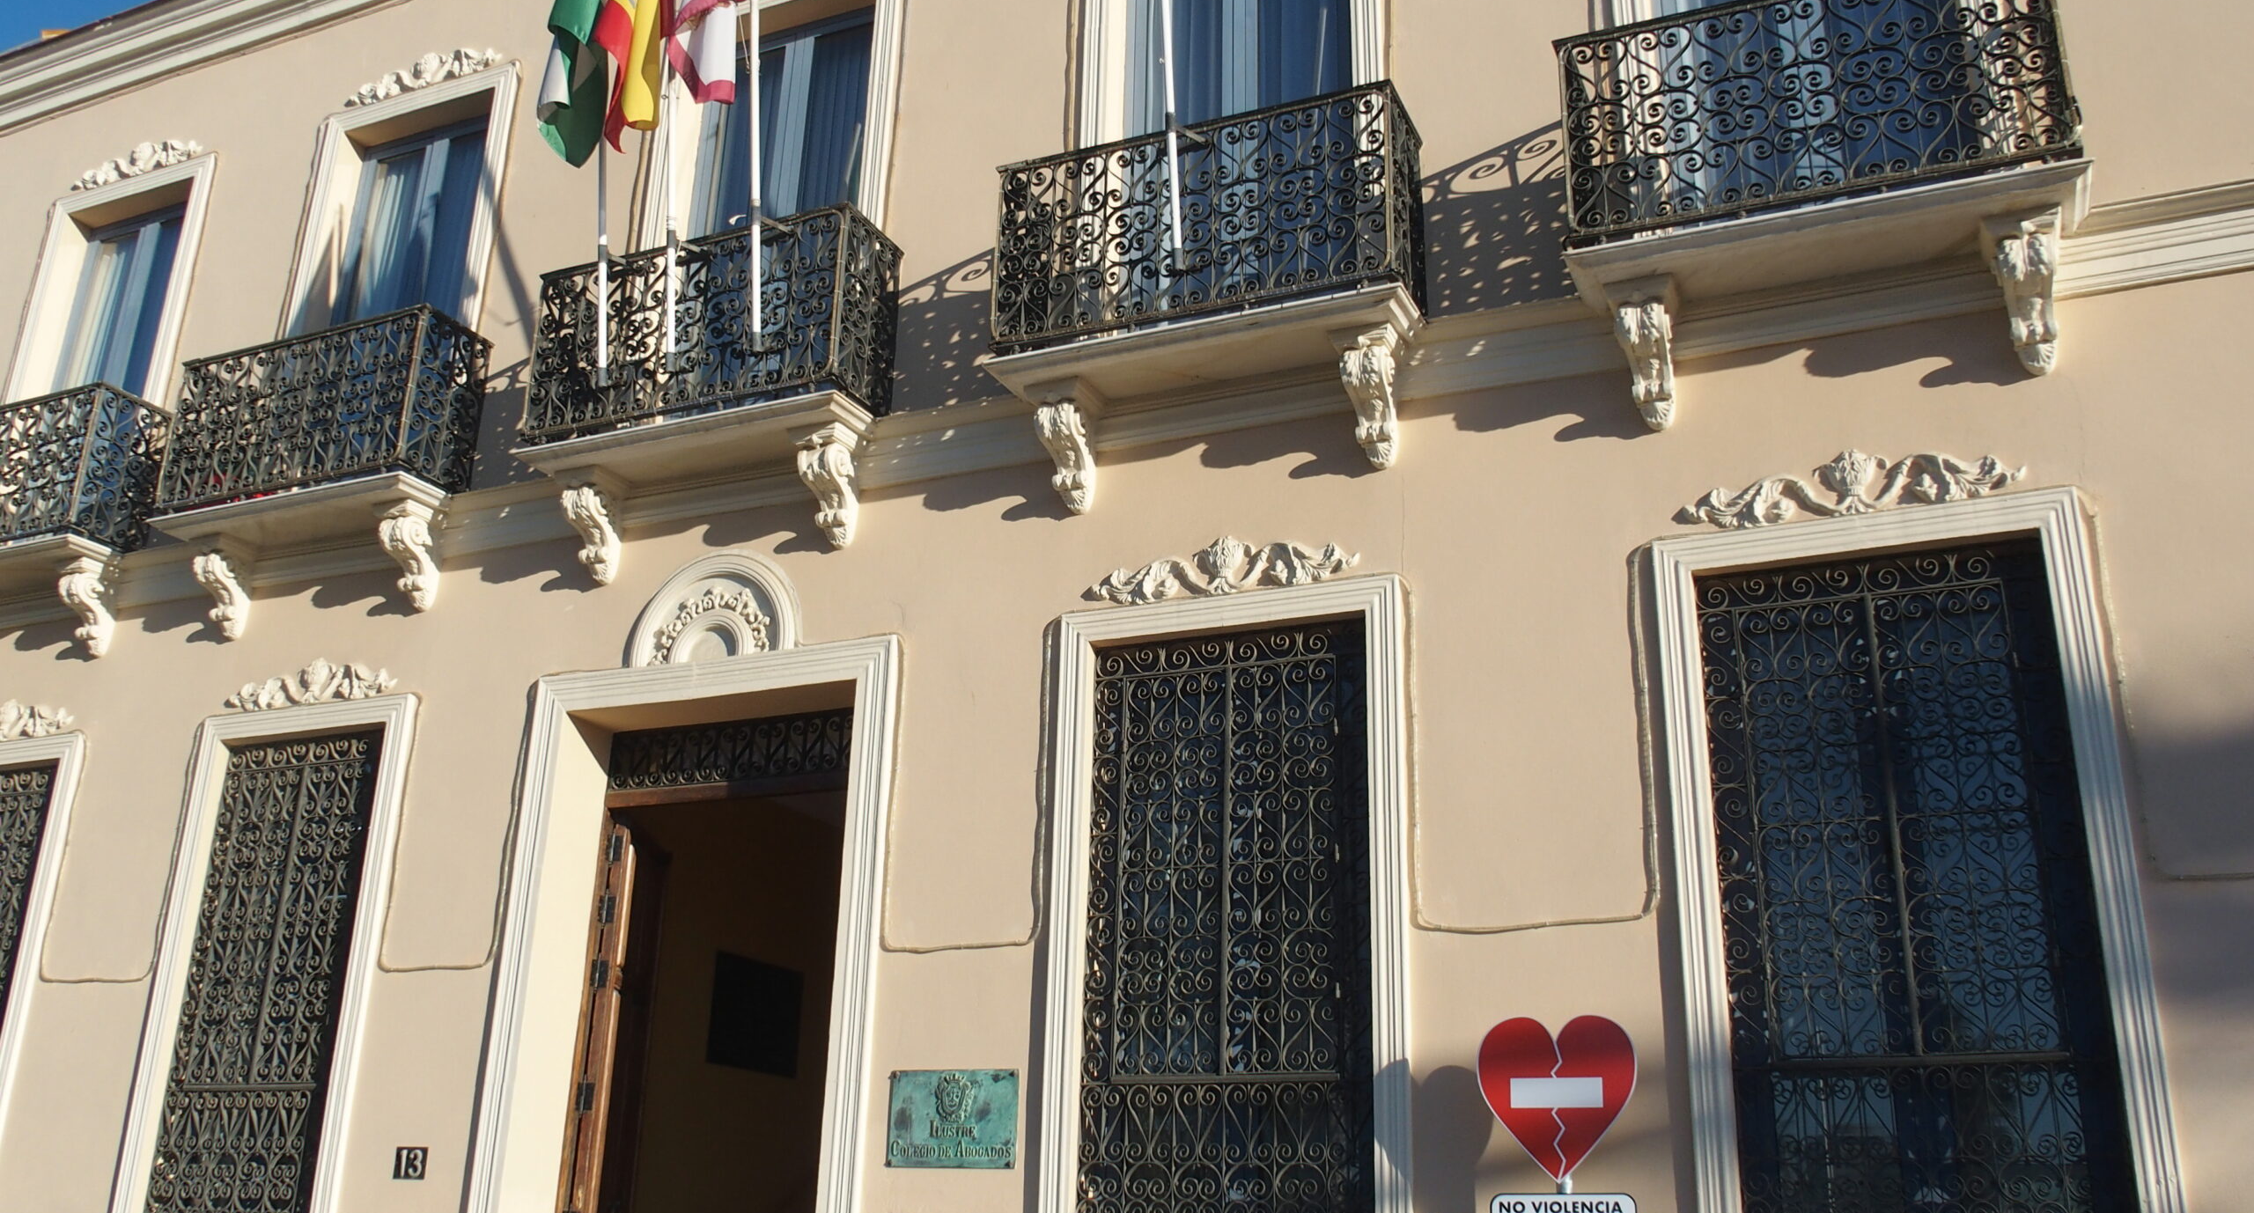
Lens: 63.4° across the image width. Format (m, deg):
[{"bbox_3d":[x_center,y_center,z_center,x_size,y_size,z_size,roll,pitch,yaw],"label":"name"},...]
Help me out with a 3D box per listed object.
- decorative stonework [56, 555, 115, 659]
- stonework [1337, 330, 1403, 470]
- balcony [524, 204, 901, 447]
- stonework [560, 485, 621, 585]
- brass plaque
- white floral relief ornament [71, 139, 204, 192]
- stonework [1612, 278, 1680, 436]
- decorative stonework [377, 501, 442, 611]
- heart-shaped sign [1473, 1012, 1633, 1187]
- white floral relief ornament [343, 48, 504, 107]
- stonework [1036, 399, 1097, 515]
[{"bbox_3d":[-6.541,0.028,11.420,0.229,0.533,0.400,-7,-21,22],"label":"decorative stonework"},{"bbox_3d":[1.104,-0.904,8.014,0.268,0.533,0.384,-7,-21,23],"label":"stonework"},{"bbox_3d":[-2.217,-1.375,9.682,2.005,1.022,0.540,-7,-21,23],"label":"balcony"},{"bbox_3d":[-2.907,-0.398,9.872,0.209,0.515,0.309,-7,-20,23],"label":"stonework"},{"bbox_3d":[-0.785,2.296,8.154,0.655,0.420,0.030,-7,-21,22],"label":"brass plaque"},{"bbox_3d":[-7.490,-3.375,13.805,1.418,0.287,0.100,-7,-20,23],"label":"white floral relief ornament"},{"bbox_3d":[2.171,-1.034,7.549,0.261,0.540,0.384,-7,-21,23],"label":"stonework"},{"bbox_3d":[-4.111,-0.269,10.406,0.229,0.533,0.400,-7,-21,22],"label":"decorative stonework"},{"bbox_3d":[1.589,1.815,6.723,0.592,0.594,0.030,-7,-21,23],"label":"heart-shaped sign"},{"bbox_3d":[-4.559,-3.483,11.812,1.351,0.265,0.100,-7,-21,23],"label":"white floral relief ornament"},{"bbox_3d":[-0.288,-0.716,8.741,0.209,0.515,0.309,-7,-20,23],"label":"stonework"}]

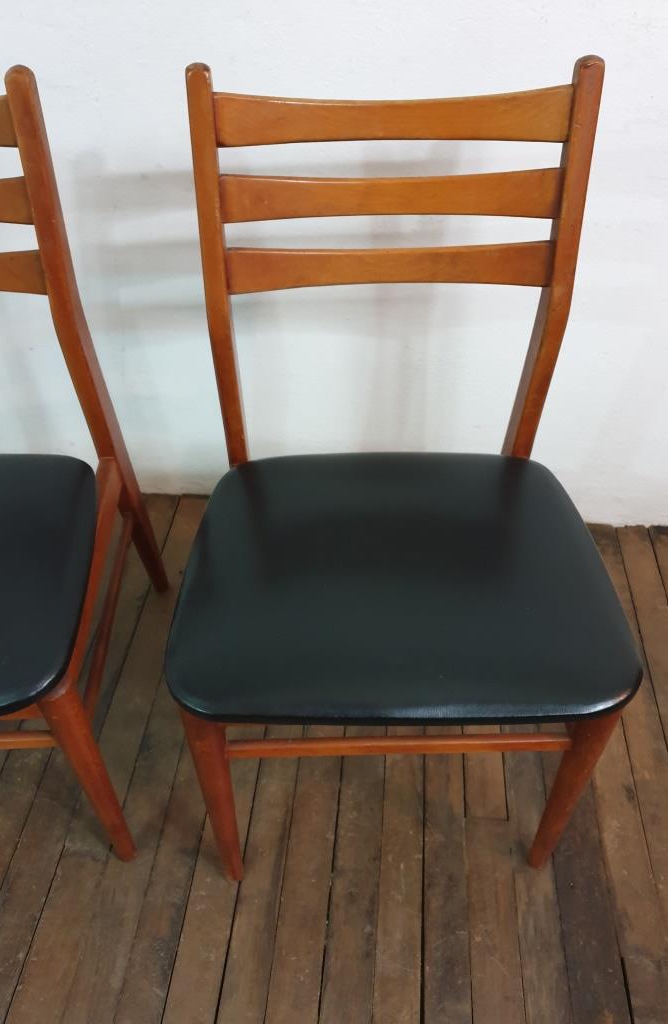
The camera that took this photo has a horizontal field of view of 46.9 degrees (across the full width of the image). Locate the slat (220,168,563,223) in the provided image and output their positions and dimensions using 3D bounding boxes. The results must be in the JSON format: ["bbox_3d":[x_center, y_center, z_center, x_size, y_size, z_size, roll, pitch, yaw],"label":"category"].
[{"bbox_3d":[0.059,-0.340,0.826,0.358,0.050,0.034,-1,30,1],"label":"slat"}]

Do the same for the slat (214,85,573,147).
[{"bbox_3d":[0.058,-0.406,0.789,0.358,0.051,0.034,-1,30,1],"label":"slat"}]

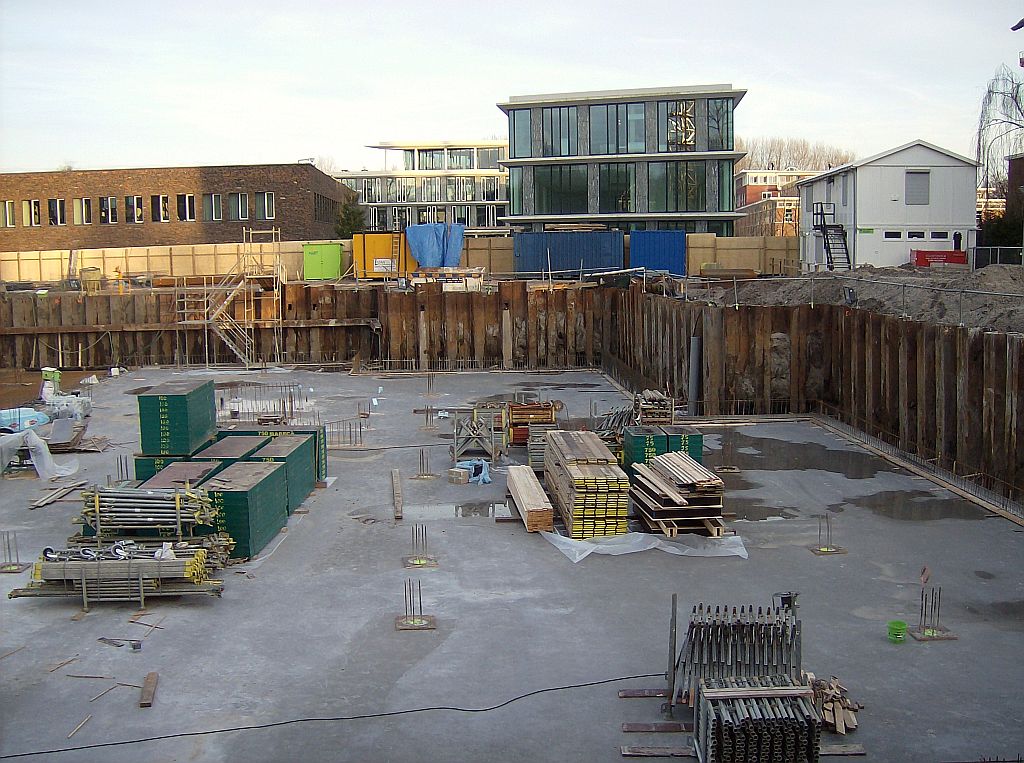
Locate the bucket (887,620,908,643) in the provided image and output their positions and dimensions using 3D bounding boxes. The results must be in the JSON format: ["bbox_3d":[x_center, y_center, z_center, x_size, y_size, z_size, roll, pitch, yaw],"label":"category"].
[{"bbox_3d":[5.784,3.730,15.928,0.285,0.265,0.285,-1,8,0],"label":"bucket"}]

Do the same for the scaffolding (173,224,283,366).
[{"bbox_3d":[-12.944,-3.834,49.071,4.550,6.300,1.400,-1,7,1],"label":"scaffolding"}]

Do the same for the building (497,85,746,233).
[{"bbox_3d":[7.716,-12.467,69.375,14.700,10.900,14.000,0,7,11],"label":"building"}]

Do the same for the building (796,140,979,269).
[{"bbox_3d":[20.742,-9.693,60.382,6.400,6.450,15.000,0,7,5],"label":"building"}]

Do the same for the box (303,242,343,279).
[{"bbox_3d":[-10.640,-6.717,59.800,2.100,2.100,1.100,-1,8,0],"label":"box"}]

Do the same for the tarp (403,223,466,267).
[{"bbox_3d":[-4.241,-7.553,58.900,3.100,2.500,1.800,-1,8,2],"label":"tarp"}]

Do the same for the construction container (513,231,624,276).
[{"bbox_3d":[2.996,-6.947,58.113,6.060,2.500,2.440,-1,7,0],"label":"construction container"}]

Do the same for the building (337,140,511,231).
[{"bbox_3d":[-9.856,-20.692,127.409,21.000,14.000,14.000,-1,7,0],"label":"building"}]

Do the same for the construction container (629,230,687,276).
[{"bbox_3d":[8.095,-7.096,59.300,3.000,2.580,2.450,0,8,3],"label":"construction container"}]

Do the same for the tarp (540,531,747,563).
[{"bbox_3d":[2.469,3.183,20.641,3.950,0.200,2.000,-1,8,-2],"label":"tarp"}]

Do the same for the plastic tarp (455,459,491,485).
[{"bbox_3d":[-0.928,2.175,25.205,0.800,0.380,0.750,-1,7,0],"label":"plastic tarp"}]

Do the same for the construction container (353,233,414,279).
[{"bbox_3d":[-7.224,-7.139,60.200,2.900,2.550,2.800,0,8,4],"label":"construction container"}]

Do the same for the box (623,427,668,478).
[{"bbox_3d":[2.953,1.791,23.524,0.770,1.420,1.250,-1,7,0],"label":"box"}]

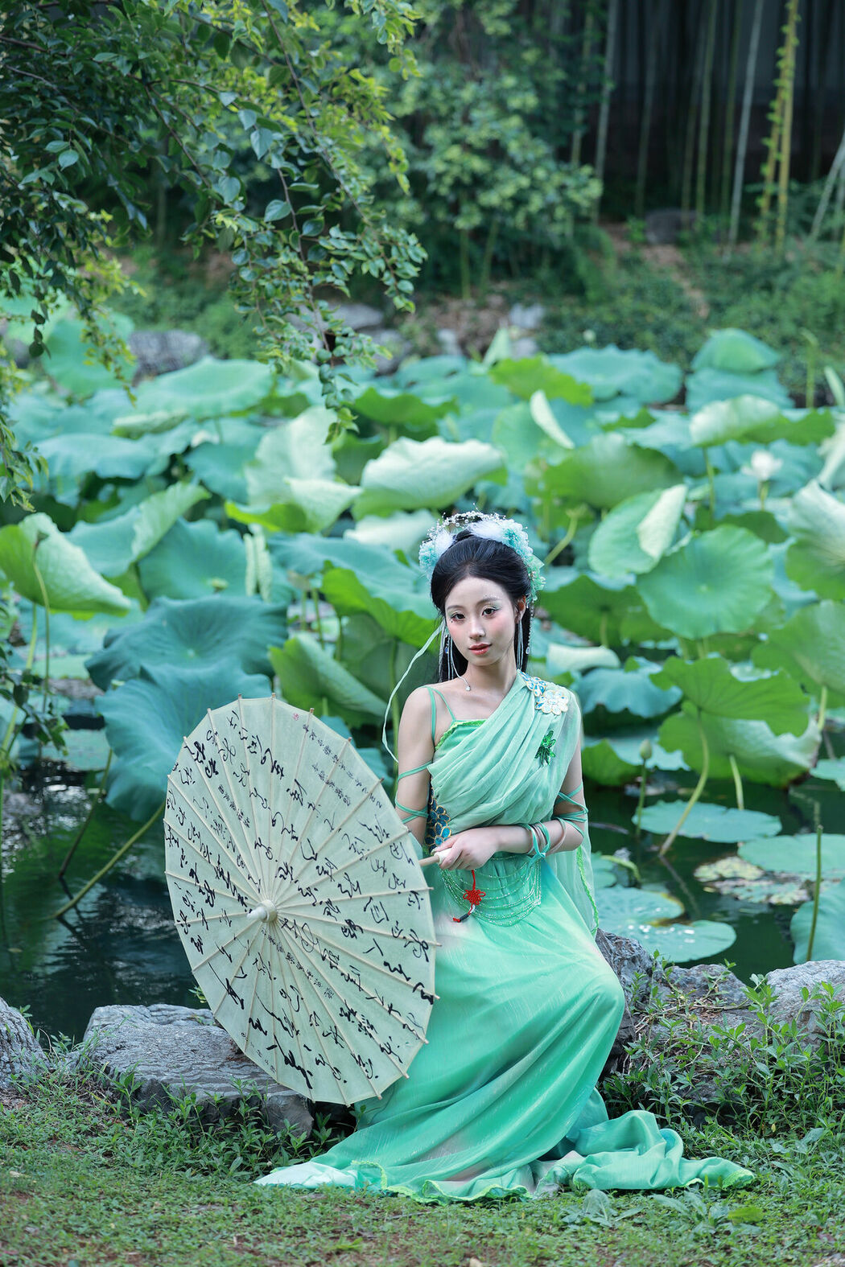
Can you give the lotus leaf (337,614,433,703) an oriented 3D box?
[{"bbox_3d":[-0.108,0.083,8.000,0.400,0.300,0.320,0,12,0],"label":"lotus leaf"}]

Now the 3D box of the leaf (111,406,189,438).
[{"bbox_3d":[-1.267,-0.983,11.300,0.370,0.140,0.320,0,12,0],"label":"leaf"}]

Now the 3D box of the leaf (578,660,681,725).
[{"bbox_3d":[0.658,0.192,7.800,0.370,0.180,0.340,0,11,0],"label":"leaf"}]

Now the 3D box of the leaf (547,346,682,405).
[{"bbox_3d":[0.957,-1.285,12.100,0.660,0.220,0.580,0,12,0],"label":"leaf"}]

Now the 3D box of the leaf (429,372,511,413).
[{"bbox_3d":[0.194,-1.122,11.300,0.480,0.190,0.420,0,11,0],"label":"leaf"}]

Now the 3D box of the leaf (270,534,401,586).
[{"bbox_3d":[-0.323,-0.273,9.000,0.490,0.150,0.460,0,12,0],"label":"leaf"}]

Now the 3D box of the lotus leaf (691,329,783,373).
[{"bbox_3d":[1.616,-1.450,12.500,0.460,0.200,0.430,0,11,0],"label":"lotus leaf"}]

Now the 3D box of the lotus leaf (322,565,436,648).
[{"bbox_3d":[-0.118,-0.091,7.600,0.420,0.200,0.360,0,12,0],"label":"lotus leaf"}]

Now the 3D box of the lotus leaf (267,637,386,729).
[{"bbox_3d":[-0.306,0.156,7.900,0.390,0.270,0.360,0,11,0],"label":"lotus leaf"}]

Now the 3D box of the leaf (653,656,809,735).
[{"bbox_3d":[0.977,0.193,7.700,0.500,0.230,0.420,0,12,0],"label":"leaf"}]

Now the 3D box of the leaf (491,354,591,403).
[{"bbox_3d":[0.619,-1.338,12.800,0.550,0.230,0.450,0,12,0],"label":"leaf"}]

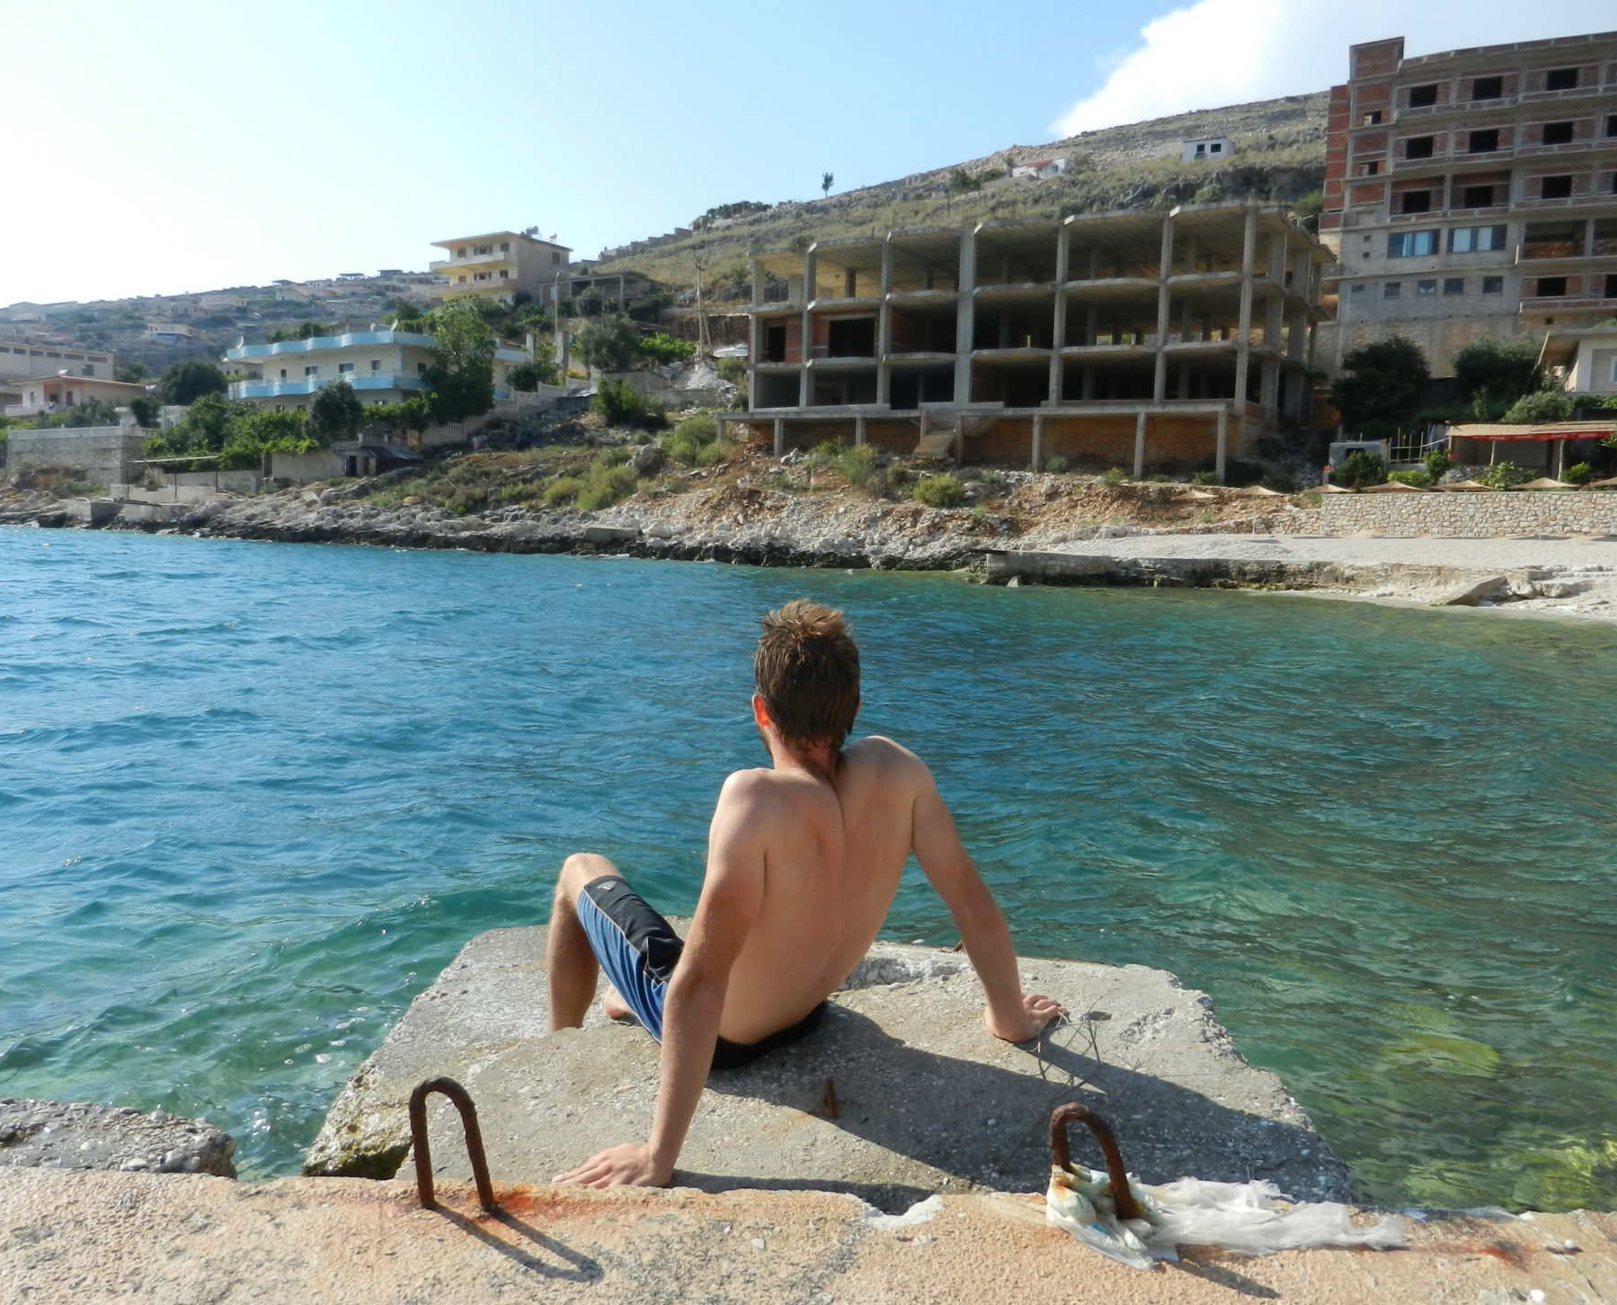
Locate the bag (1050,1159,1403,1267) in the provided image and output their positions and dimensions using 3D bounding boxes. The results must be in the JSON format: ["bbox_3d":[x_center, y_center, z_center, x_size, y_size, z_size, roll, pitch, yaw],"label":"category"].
[{"bbox_3d":[0.542,0.715,1.623,0.460,0.080,0.190,2,5,0],"label":"bag"}]

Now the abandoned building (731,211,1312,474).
[{"bbox_3d":[11.886,-16.290,73.537,30.047,13.000,19.011,6,7,35],"label":"abandoned building"}]

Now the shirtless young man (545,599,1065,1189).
[{"bbox_3d":[-0.130,0.347,2.444,1.100,0.950,0.900,-2,7,-38],"label":"shirtless young man"}]

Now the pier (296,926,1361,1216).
[{"bbox_3d":[0.004,1.034,2.358,1.640,0.580,1.280,2,5,0],"label":"pier"}]

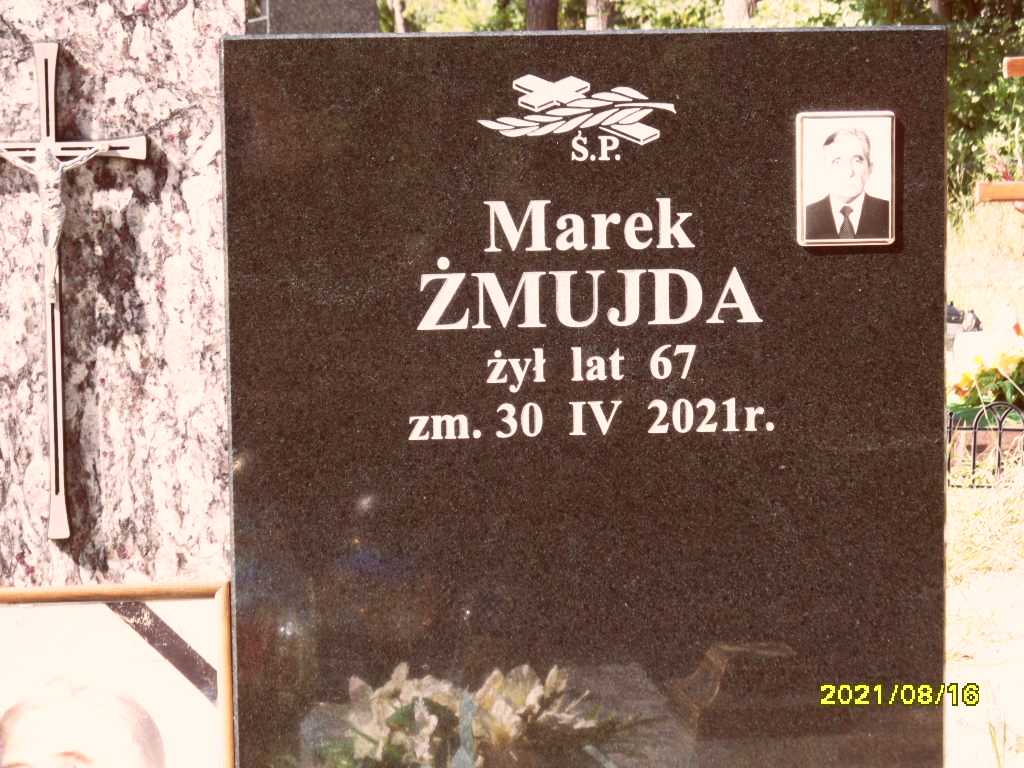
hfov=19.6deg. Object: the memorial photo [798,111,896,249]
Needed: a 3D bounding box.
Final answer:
[{"bbox_3d":[0.303,-0.187,2.699,0.091,0.122,0.010,-1,6,-6],"label":"memorial photo"}]

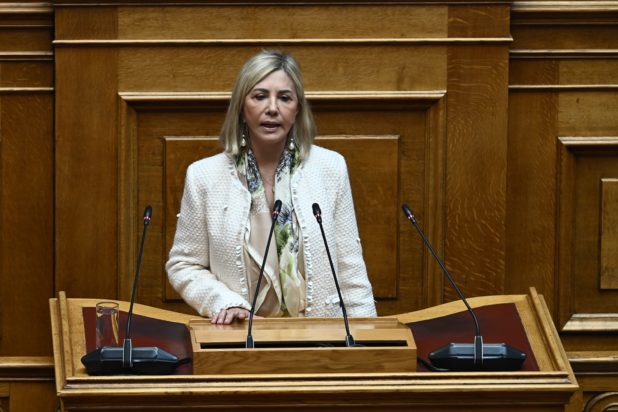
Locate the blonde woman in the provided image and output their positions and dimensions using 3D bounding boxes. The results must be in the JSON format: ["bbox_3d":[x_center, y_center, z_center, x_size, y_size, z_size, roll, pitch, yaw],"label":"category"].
[{"bbox_3d":[-0.096,0.430,15.050,0.530,1.660,0.460,-1,13,-5],"label":"blonde woman"}]

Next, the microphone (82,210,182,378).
[{"bbox_3d":[-0.444,0.206,14.550,0.250,0.370,0.260,1,13,3],"label":"microphone"}]

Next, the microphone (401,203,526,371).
[{"bbox_3d":[0.387,0.200,14.550,0.300,0.375,0.220,-2,13,-10],"label":"microphone"}]

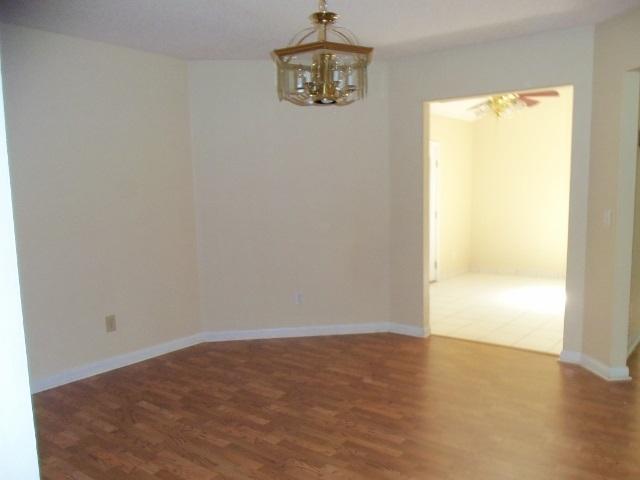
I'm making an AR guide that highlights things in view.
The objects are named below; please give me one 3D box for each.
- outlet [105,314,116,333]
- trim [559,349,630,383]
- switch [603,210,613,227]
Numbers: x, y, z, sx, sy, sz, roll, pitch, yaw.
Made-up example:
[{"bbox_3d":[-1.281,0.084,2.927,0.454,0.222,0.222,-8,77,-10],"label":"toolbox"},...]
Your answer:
[{"bbox_3d":[-1.585,0.639,4.082,0.014,0.118,0.076,4,8,38],"label":"outlet"},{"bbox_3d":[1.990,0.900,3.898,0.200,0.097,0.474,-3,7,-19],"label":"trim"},{"bbox_3d":[1.944,-0.147,3.639,0.014,0.118,0.076,-2,6,-7],"label":"switch"}]

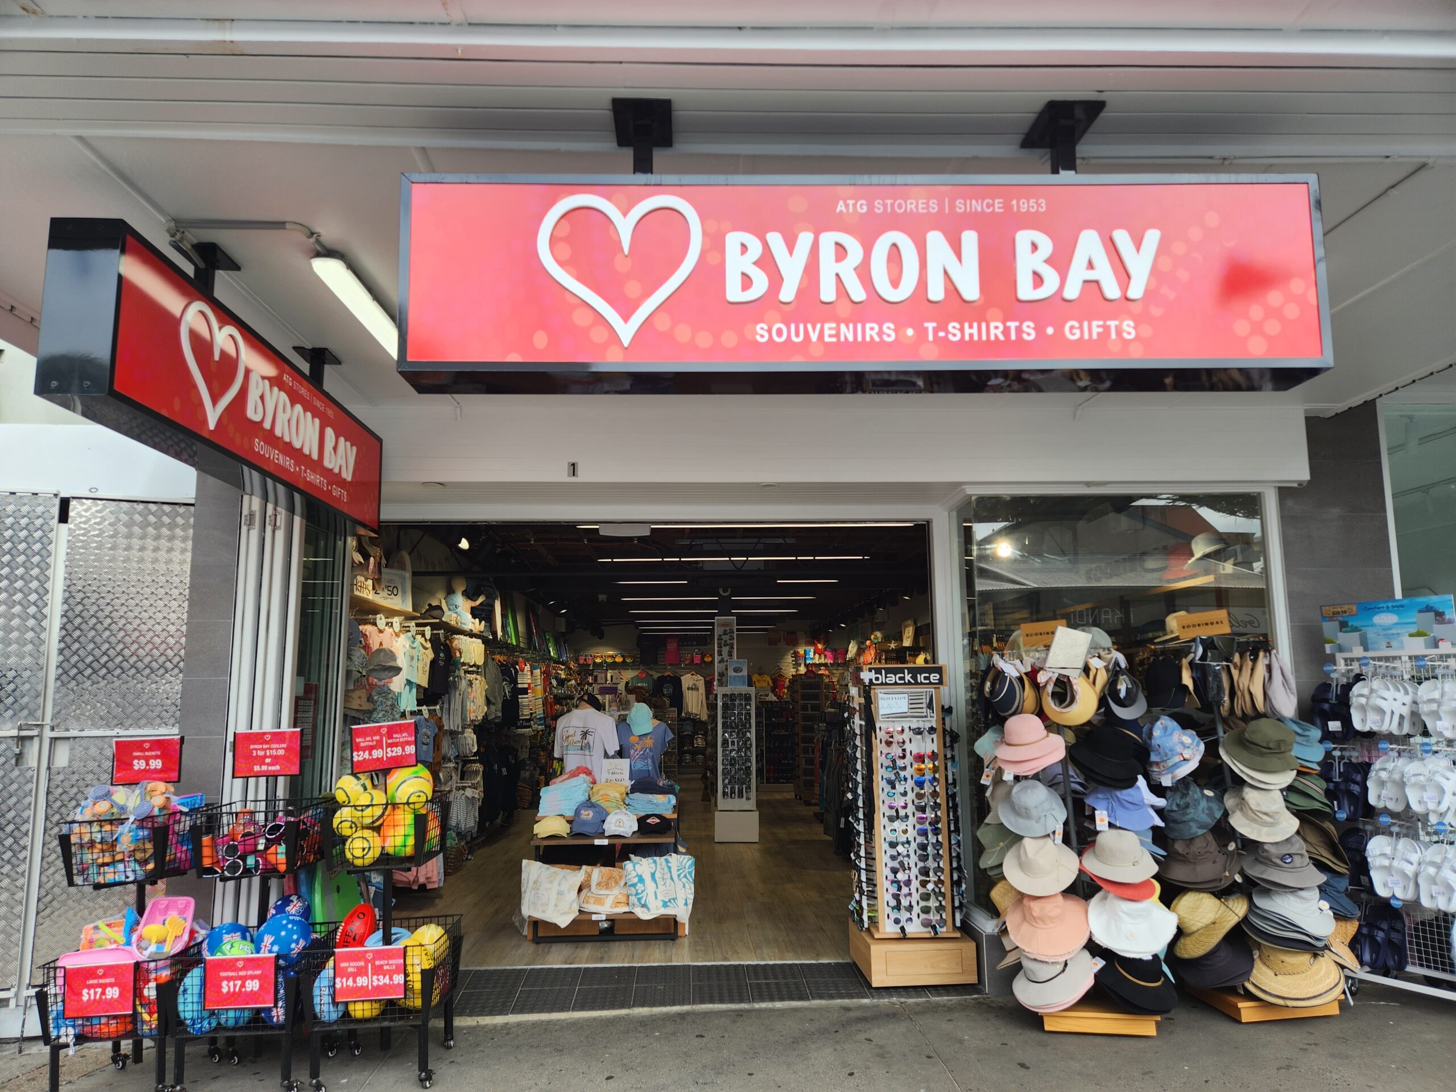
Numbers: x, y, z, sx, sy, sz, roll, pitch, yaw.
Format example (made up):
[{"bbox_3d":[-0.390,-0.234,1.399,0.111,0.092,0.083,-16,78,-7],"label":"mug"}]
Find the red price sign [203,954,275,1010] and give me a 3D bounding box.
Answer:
[{"bbox_3d":[-2.113,1.889,4.190,0.305,0.220,0.010,0,-8,-5],"label":"red price sign"}]

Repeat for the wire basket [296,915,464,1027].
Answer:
[{"bbox_3d":[-1.602,1.980,4.506,0.590,0.345,0.575,0,-8,-5],"label":"wire basket"}]

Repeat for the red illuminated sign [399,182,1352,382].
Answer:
[{"bbox_3d":[0.376,-0.736,2.742,2.530,0.555,0.212,0,-7,-1],"label":"red illuminated sign"}]

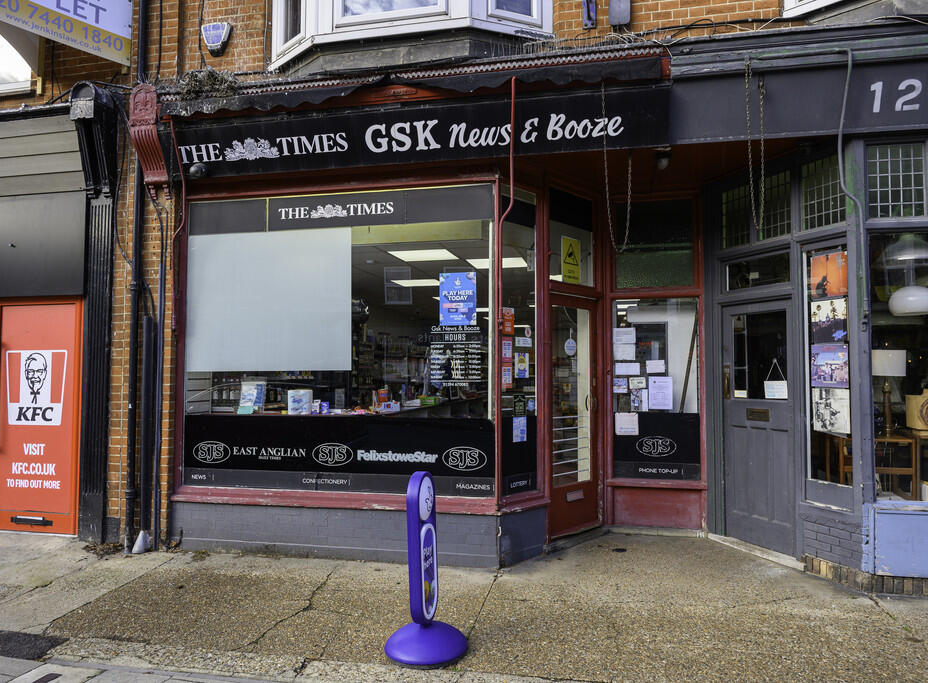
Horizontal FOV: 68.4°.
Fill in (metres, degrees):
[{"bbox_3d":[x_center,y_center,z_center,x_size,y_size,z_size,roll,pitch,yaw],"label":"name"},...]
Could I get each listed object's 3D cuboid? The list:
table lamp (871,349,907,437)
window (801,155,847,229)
[{"bbox_3d":[3.231,0.389,5.200,0.255,0.660,0.255,0,-3,10],"label":"table lamp"},{"bbox_3d":[2.670,-1.111,5.070,0.060,0.497,0.388,1,-3,-22],"label":"window"}]

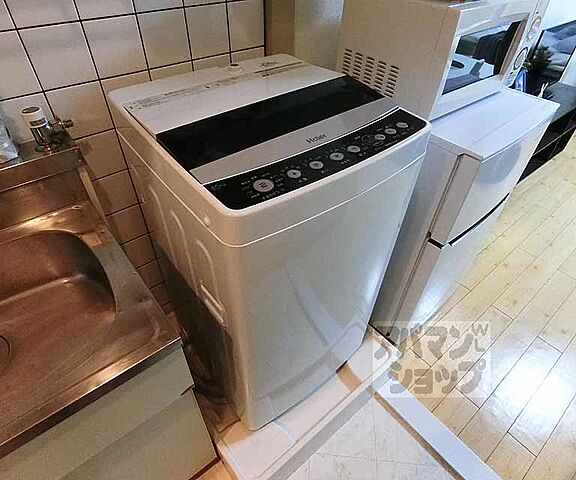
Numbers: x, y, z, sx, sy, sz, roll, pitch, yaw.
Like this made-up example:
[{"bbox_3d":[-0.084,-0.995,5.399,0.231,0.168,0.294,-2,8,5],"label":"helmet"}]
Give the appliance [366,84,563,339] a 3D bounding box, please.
[{"bbox_3d":[0.503,-0.128,1.364,0.478,0.885,0.510,-30,51,-27],"label":"appliance"}]

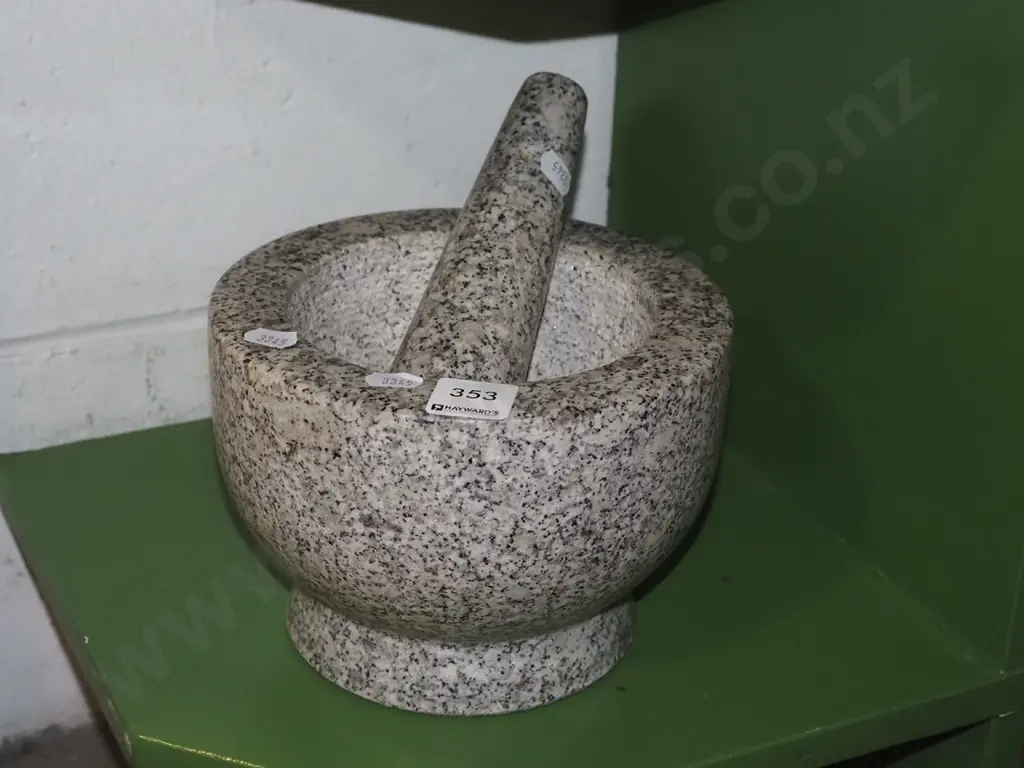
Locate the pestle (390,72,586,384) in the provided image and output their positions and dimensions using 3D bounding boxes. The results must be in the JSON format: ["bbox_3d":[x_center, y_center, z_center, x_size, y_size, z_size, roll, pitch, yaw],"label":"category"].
[{"bbox_3d":[-0.010,-0.046,0.803,0.063,0.206,0.063,18,-10,0],"label":"pestle"}]

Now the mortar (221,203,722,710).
[{"bbox_3d":[-0.019,0.035,0.793,0.224,0.159,0.224,2,26,0],"label":"mortar"}]

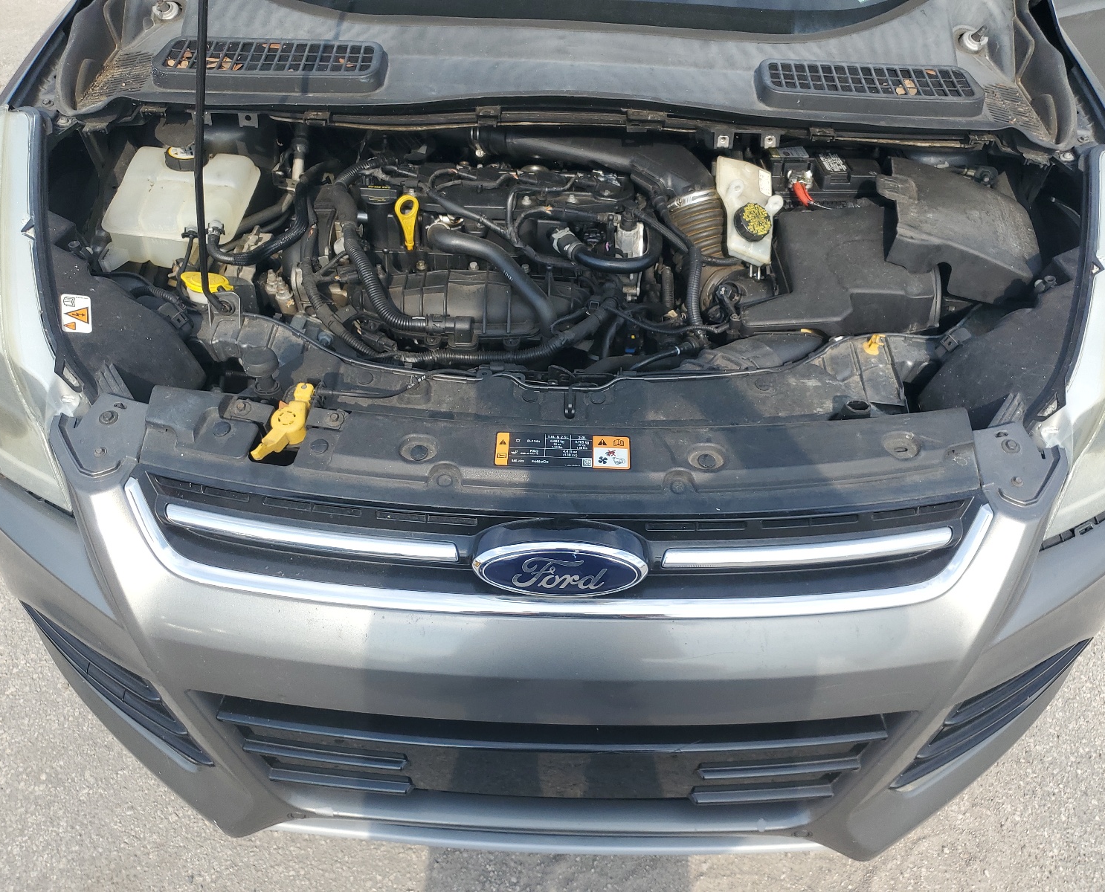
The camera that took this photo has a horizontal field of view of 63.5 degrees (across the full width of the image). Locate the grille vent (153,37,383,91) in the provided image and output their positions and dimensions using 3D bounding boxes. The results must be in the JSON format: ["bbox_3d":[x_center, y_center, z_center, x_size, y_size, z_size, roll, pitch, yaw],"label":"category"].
[{"bbox_3d":[-0.414,-0.561,1.327,0.328,0.046,0.094,2,48,0],"label":"grille vent"}]

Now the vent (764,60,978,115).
[{"bbox_3d":[0.476,-0.534,1.337,0.310,0.055,0.090,2,40,-1],"label":"vent"}]

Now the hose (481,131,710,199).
[{"bbox_3d":[0.073,-0.459,1.444,0.370,0.090,0.150,2,40,-1],"label":"hose"}]

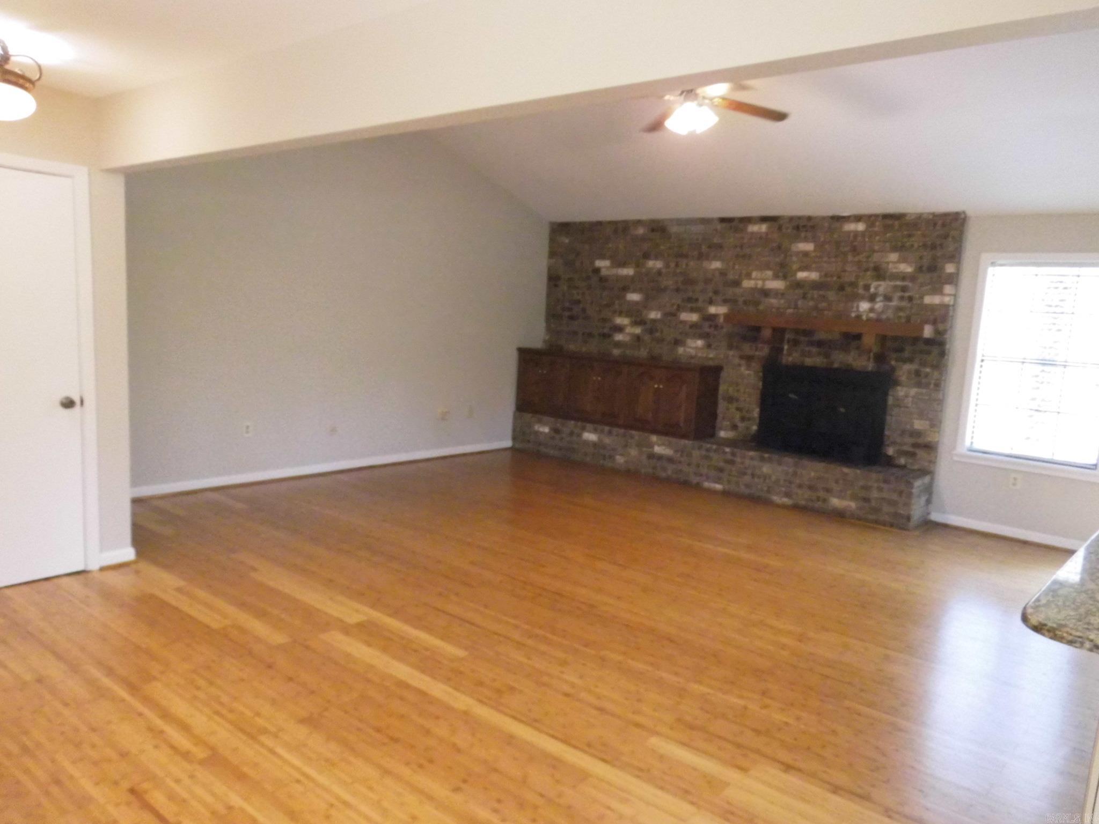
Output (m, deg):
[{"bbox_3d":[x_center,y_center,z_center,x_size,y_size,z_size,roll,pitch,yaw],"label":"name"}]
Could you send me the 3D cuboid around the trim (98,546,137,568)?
[{"bbox_3d":[-2.365,0.788,4.344,0.020,0.084,0.192,9,10,39],"label":"trim"}]

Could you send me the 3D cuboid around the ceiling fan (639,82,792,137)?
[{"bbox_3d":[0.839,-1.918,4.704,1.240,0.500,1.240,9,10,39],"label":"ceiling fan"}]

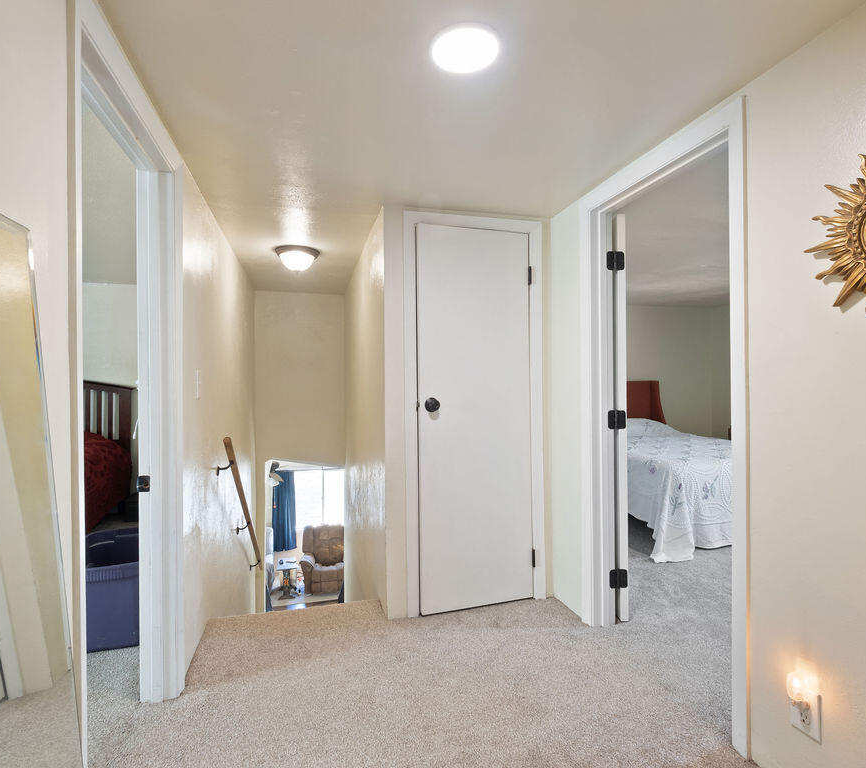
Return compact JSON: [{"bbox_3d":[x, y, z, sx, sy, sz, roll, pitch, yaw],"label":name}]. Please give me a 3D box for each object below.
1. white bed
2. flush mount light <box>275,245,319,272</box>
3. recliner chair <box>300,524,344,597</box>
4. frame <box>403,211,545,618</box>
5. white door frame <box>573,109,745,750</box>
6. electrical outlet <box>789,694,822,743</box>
[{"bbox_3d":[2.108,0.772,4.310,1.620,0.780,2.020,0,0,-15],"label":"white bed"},{"bbox_3d":[-0.923,-0.832,3.231,0.300,0.138,0.300,0,0,-15],"label":"flush mount light"},{"bbox_3d":[-1.852,3.174,8.683,1.000,1.010,0.930,0,0,-7],"label":"recliner chair"},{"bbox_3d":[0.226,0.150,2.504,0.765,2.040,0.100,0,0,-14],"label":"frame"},{"bbox_3d":[0.906,0.134,1.912,0.140,2.060,0.885,0,0,-15],"label":"white door frame"},{"bbox_3d":[1.006,0.884,1.282,0.015,0.123,0.078,0,0,-15],"label":"electrical outlet"}]

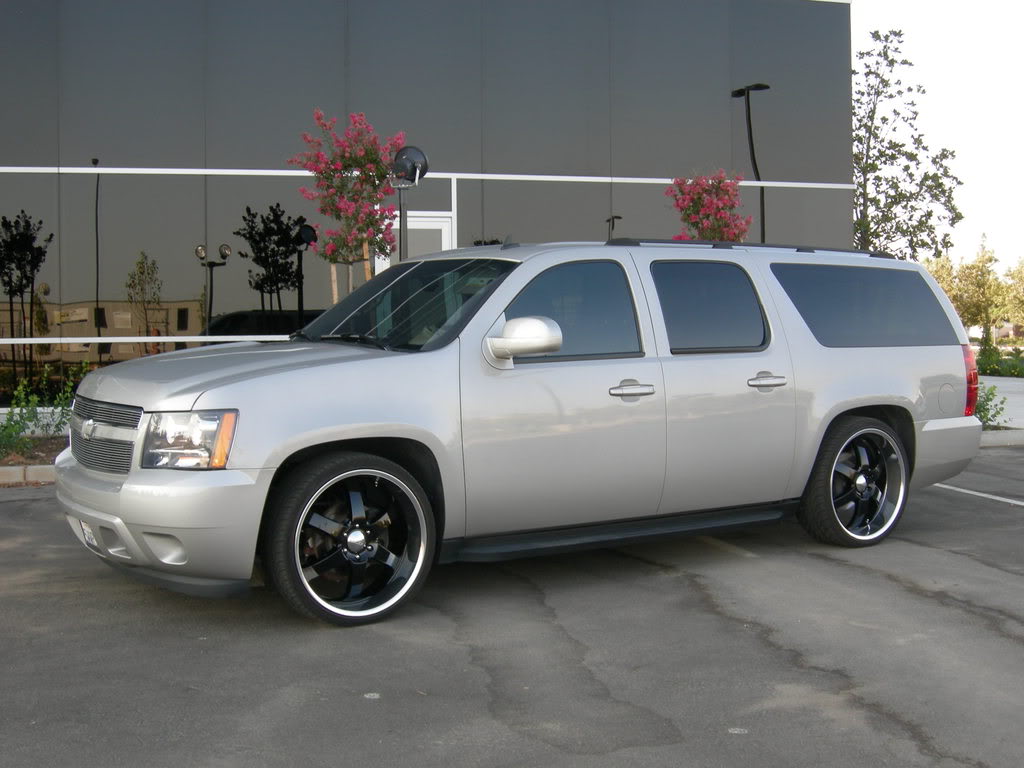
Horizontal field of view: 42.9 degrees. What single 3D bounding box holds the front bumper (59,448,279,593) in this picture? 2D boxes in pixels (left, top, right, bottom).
[{"bbox_3d":[-1.771,0.582,6.118,0.530,0.540,1.980,-3,5,-35],"label":"front bumper"}]

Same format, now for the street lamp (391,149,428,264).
[{"bbox_3d":[-0.890,-0.705,11.292,0.310,2.709,0.300,-1,3,-14],"label":"street lamp"}]

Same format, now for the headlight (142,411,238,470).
[{"bbox_3d":[-1.366,0.237,5.479,0.310,0.260,0.430,-3,5,-35],"label":"headlight"}]

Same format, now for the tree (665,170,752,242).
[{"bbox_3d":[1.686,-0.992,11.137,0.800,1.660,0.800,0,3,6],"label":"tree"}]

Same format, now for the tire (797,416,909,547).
[{"bbox_3d":[2.006,0.576,7.675,0.750,0.750,0.250,-2,3,-34],"label":"tire"}]

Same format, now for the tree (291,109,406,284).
[{"bbox_3d":[-1.429,-0.860,11.285,1.000,3.024,1.000,0,3,0],"label":"tree"}]

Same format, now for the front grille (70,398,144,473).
[{"bbox_3d":[-1.894,0.233,6.008,0.140,0.320,0.960,-3,5,-35],"label":"front grille"}]

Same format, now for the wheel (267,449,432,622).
[{"bbox_3d":[-0.723,0.691,5.820,0.750,0.750,0.250,-2,3,-34],"label":"wheel"}]

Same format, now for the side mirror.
[{"bbox_3d":[0.059,-0.205,5.978,0.220,0.200,0.300,-3,5,-35],"label":"side mirror"}]

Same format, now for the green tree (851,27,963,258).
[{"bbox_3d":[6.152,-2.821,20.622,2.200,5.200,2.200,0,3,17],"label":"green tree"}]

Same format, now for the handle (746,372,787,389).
[{"bbox_3d":[1.386,-0.005,7.080,0.270,0.070,0.060,-2,3,-34],"label":"handle"}]

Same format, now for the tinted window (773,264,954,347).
[{"bbox_3d":[2.099,-0.451,7.647,1.530,0.475,0.070,-3,-7,-35],"label":"tinted window"}]

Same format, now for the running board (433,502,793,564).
[{"bbox_3d":[0.645,0.739,6.693,2.400,0.140,0.190,-2,3,-34],"label":"running board"}]

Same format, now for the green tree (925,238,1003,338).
[{"bbox_3d":[13.296,-2.481,37.972,2.400,3.527,2.400,0,3,0],"label":"green tree"}]

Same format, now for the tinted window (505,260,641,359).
[{"bbox_3d":[0.286,-0.371,6.469,0.840,0.510,0.070,-2,-12,-34],"label":"tinted window"}]

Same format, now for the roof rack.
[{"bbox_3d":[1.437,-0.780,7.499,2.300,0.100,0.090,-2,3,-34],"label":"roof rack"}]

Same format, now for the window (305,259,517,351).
[{"bbox_3d":[-0.586,-0.414,6.884,0.790,0.150,1.470,-42,23,-26],"label":"window"}]

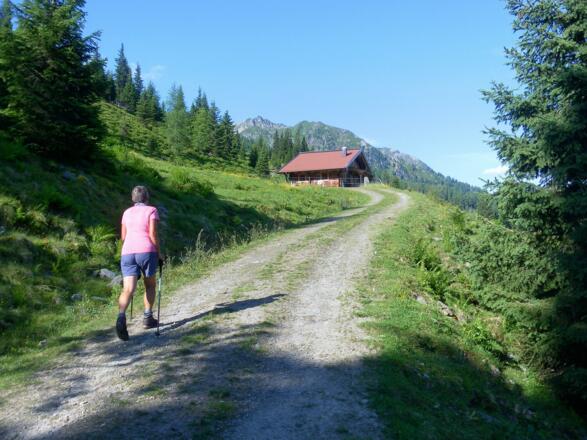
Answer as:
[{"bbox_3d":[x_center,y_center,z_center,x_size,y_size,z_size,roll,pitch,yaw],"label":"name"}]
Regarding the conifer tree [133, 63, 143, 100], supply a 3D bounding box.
[{"bbox_3d":[-25.763,-22.048,98.000,1.850,7.900,1.850,0,-2,0],"label":"conifer tree"}]

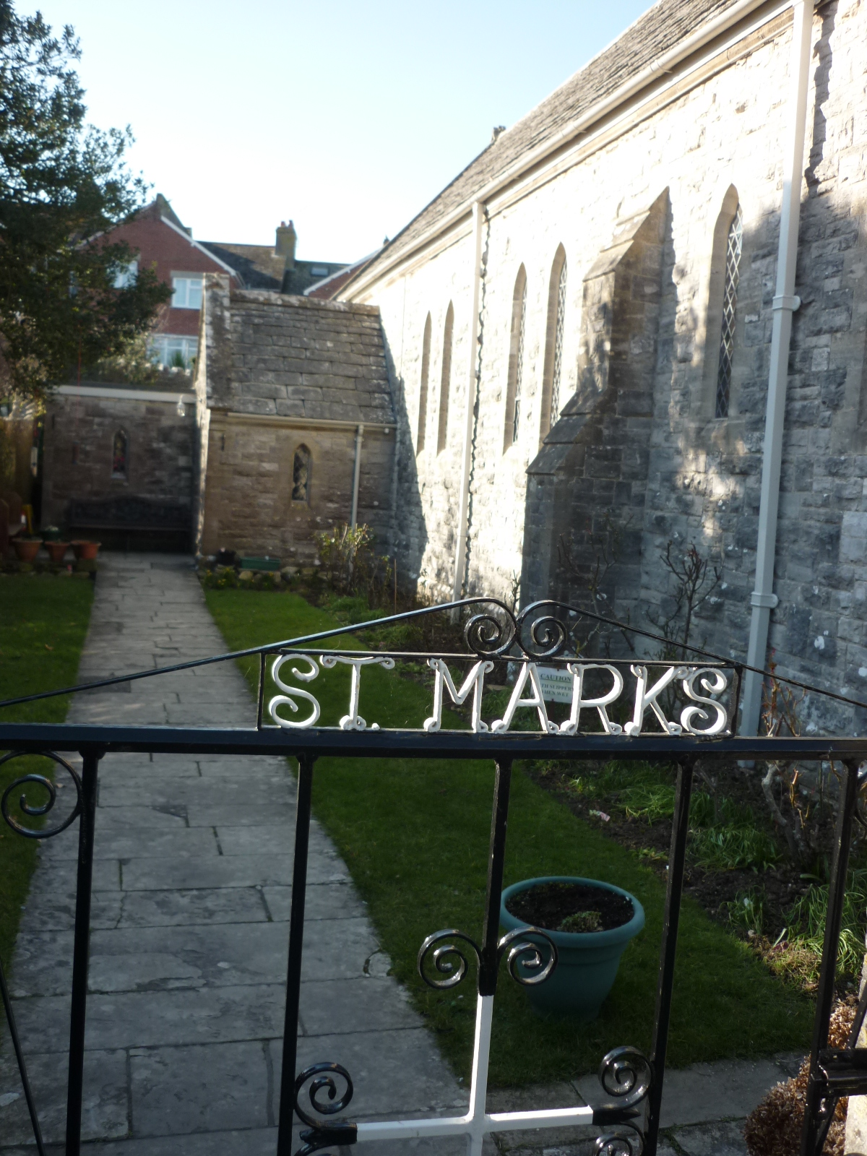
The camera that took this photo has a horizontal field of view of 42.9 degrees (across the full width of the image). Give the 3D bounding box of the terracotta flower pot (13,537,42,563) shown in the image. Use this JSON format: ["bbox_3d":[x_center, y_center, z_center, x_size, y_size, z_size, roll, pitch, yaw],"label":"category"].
[{"bbox_3d":[-4.866,-0.358,13.225,0.375,0.310,0.375,2,6,-16],"label":"terracotta flower pot"}]

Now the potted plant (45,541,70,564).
[{"bbox_3d":[-4.540,-0.330,13.319,0.325,0.280,0.325,2,6,-16],"label":"potted plant"}]

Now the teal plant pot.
[{"bbox_3d":[0.404,1.115,3.301,0.425,0.310,0.425,2,6,-16],"label":"teal plant pot"}]

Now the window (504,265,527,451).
[{"bbox_3d":[0.825,-2.074,10.479,0.140,1.820,0.420,2,6,-16],"label":"window"}]

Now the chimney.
[{"bbox_3d":[-6.416,-14.461,47.883,0.850,2.200,0.800,3,6,-6],"label":"chimney"}]

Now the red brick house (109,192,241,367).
[{"bbox_3d":[-11.507,-11.529,47.154,6.630,7.490,8.000,3,6,-6],"label":"red brick house"}]

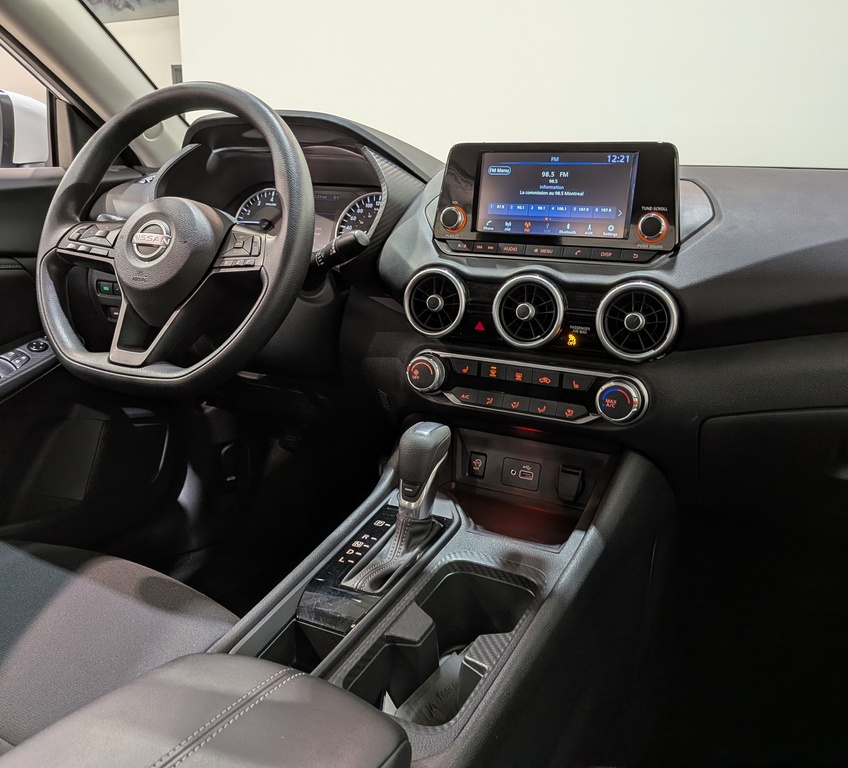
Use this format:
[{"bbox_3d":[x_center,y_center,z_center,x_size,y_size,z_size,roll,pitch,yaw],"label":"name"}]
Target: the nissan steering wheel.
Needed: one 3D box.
[{"bbox_3d":[-0.273,-0.159,0.792,0.368,0.358,0.100,9,-7,25],"label":"nissan steering wheel"}]

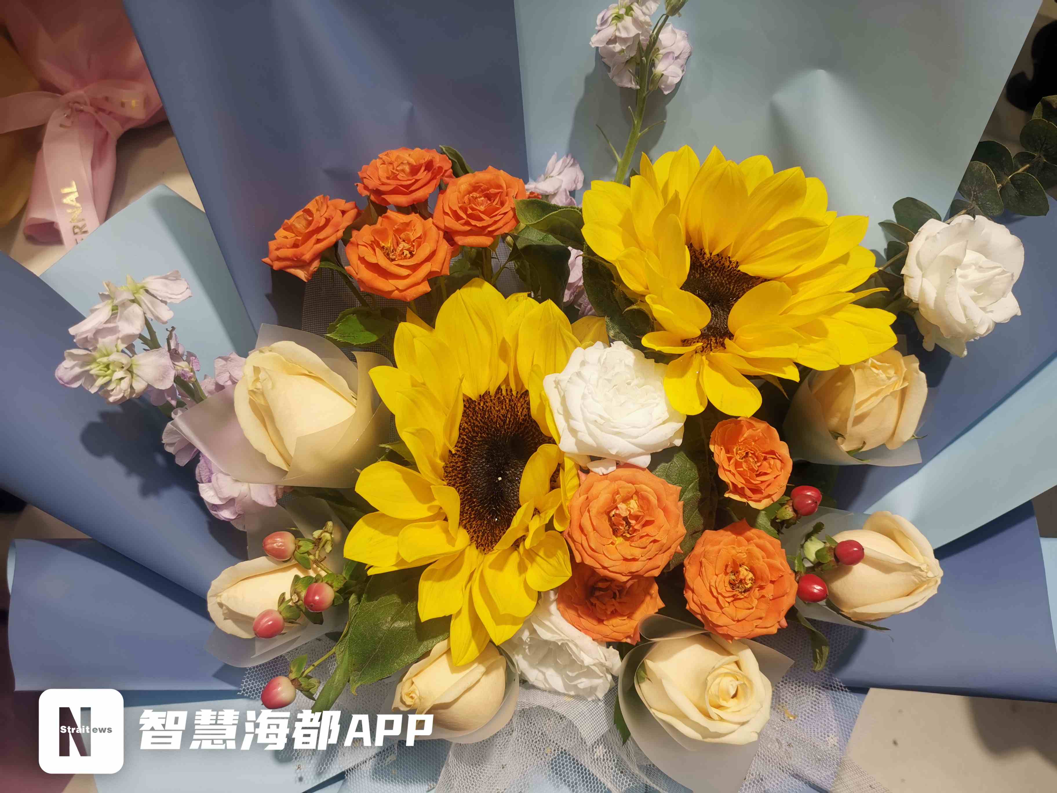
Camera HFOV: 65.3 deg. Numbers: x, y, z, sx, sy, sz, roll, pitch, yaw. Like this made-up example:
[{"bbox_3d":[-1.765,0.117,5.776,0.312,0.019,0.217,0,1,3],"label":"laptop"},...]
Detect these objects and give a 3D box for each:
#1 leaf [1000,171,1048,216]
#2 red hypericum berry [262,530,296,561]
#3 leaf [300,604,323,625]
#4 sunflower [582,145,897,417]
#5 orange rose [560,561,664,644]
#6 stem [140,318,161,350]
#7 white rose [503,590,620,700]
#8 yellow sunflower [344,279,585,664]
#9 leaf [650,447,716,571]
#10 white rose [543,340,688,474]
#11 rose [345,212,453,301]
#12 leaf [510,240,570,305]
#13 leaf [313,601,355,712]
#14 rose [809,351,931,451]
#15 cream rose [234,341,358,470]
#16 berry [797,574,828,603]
[{"bbox_3d":[0.256,-0.104,0.425,0.026,0.005,0.020,27,72,10],"label":"leaf"},{"bbox_3d":[-0.109,0.065,0.360,0.015,0.013,0.013,-3,91,-27],"label":"red hypericum berry"},{"bbox_3d":[-0.101,0.102,0.385,0.013,0.004,0.008,31,67,8],"label":"leaf"},{"bbox_3d":[0.097,-0.053,0.380,0.138,0.057,0.130,0,63,-14],"label":"sunflower"},{"bbox_3d":[0.038,0.093,0.385,0.049,0.034,0.049,0,84,-2],"label":"orange rose"},{"bbox_3d":[-0.194,-0.033,0.425,0.004,0.020,0.004,-24,18,0],"label":"stem"},{"bbox_3d":[0.016,0.121,0.405,0.059,0.057,0.046,0,21,3],"label":"white rose"},{"bbox_3d":[-0.025,0.032,0.352,0.123,0.052,0.153,0,82,28],"label":"yellow sunflower"},{"bbox_3d":[0.071,0.055,0.400,0.034,0.012,0.060,6,71,-14],"label":"leaf"},{"bbox_3d":[0.037,0.004,0.365,0.060,0.043,0.060,2,72,-7],"label":"white rose"},{"bbox_3d":[-0.062,-0.067,0.395,0.050,0.035,0.050,1,63,-3],"label":"rose"},{"bbox_3d":[0.006,-0.058,0.395,0.027,0.012,0.034,0,96,0],"label":"leaf"},{"bbox_3d":[-0.097,0.130,0.410,0.014,0.010,0.060,21,81,-11],"label":"leaf"},{"bbox_3d":[0.173,0.001,0.420,0.054,0.054,0.054,0,63,-27],"label":"rose"},{"bbox_3d":[-0.105,0.004,0.375,0.051,0.056,0.051,-23,55,26],"label":"cream rose"},{"bbox_3d":[0.133,0.089,0.385,0.015,0.013,0.013,31,90,29],"label":"berry"}]

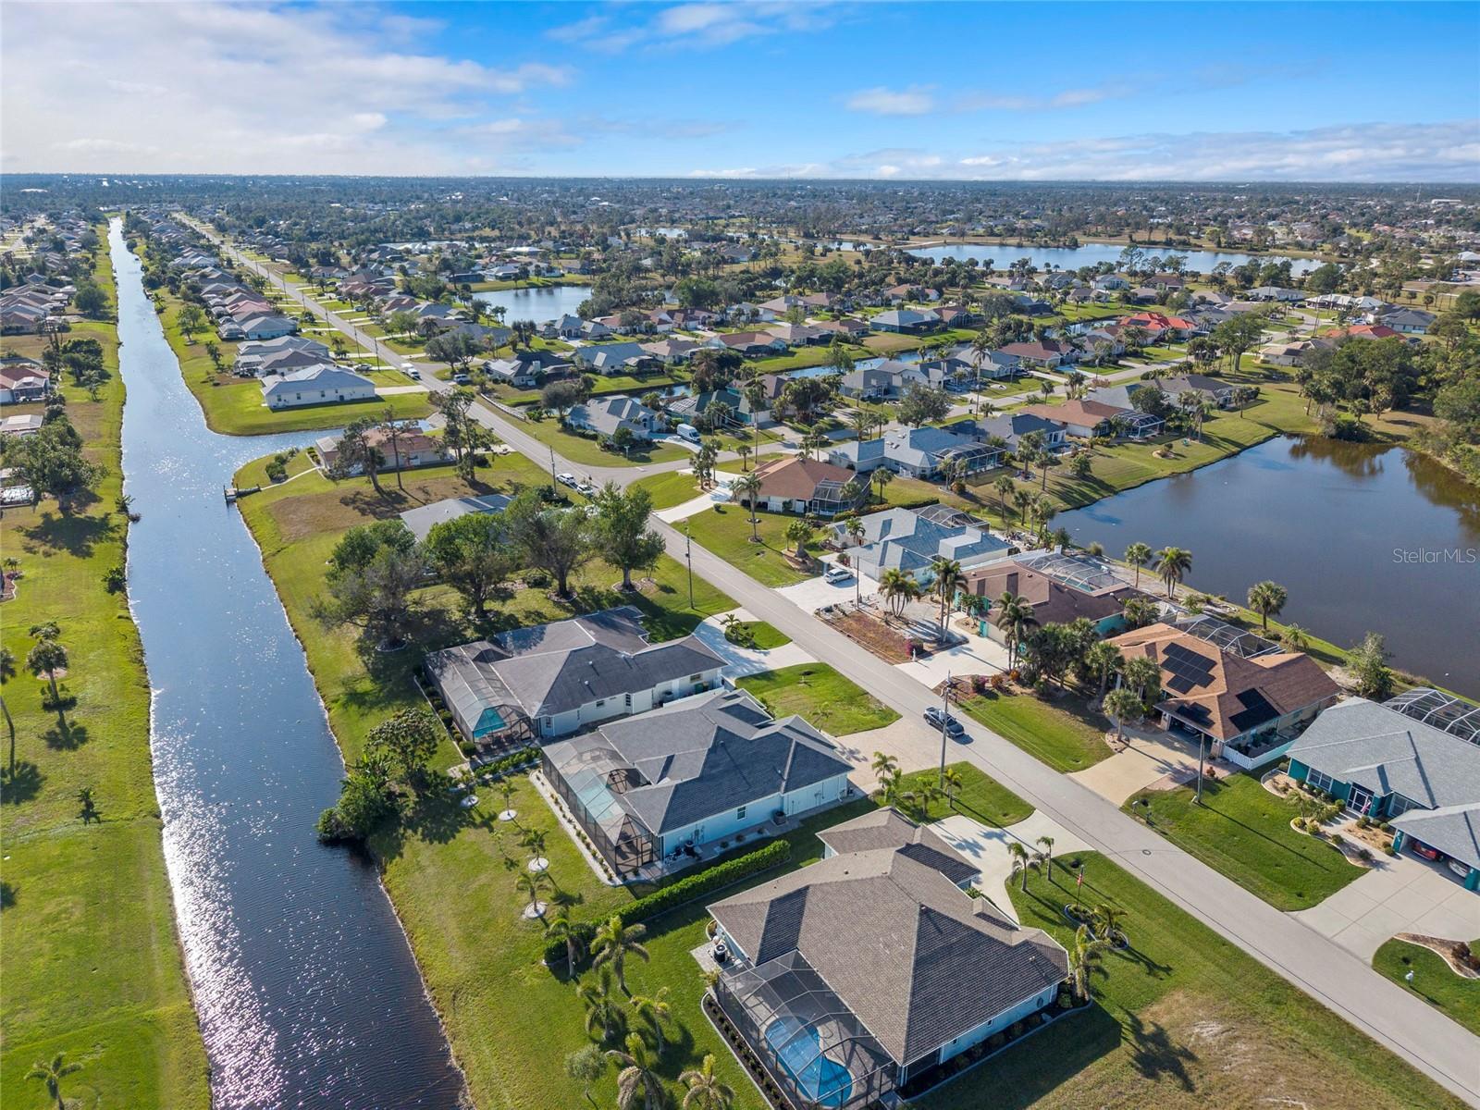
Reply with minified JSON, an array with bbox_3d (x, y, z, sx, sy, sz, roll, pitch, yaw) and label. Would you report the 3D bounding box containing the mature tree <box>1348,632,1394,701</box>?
[{"bbox_3d":[67.000,11.580,108.700,4.300,7.400,4.300,0,20,0],"label":"mature tree"}]

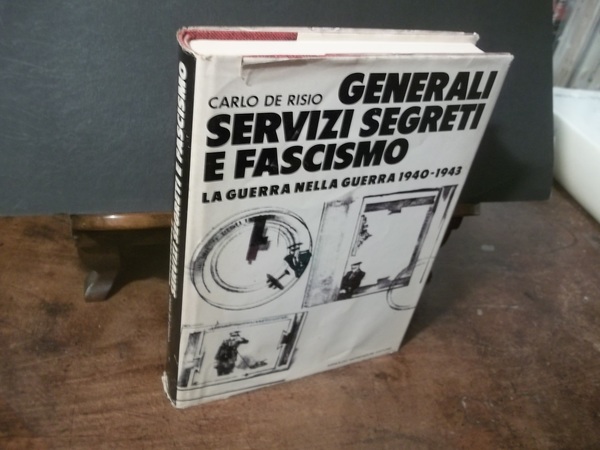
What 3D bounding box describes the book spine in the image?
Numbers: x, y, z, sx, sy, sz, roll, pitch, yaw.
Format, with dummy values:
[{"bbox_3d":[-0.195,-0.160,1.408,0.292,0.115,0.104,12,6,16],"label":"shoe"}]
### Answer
[{"bbox_3d":[-0.059,0.016,0.284,0.013,0.220,0.027,-8,40,-25],"label":"book spine"}]

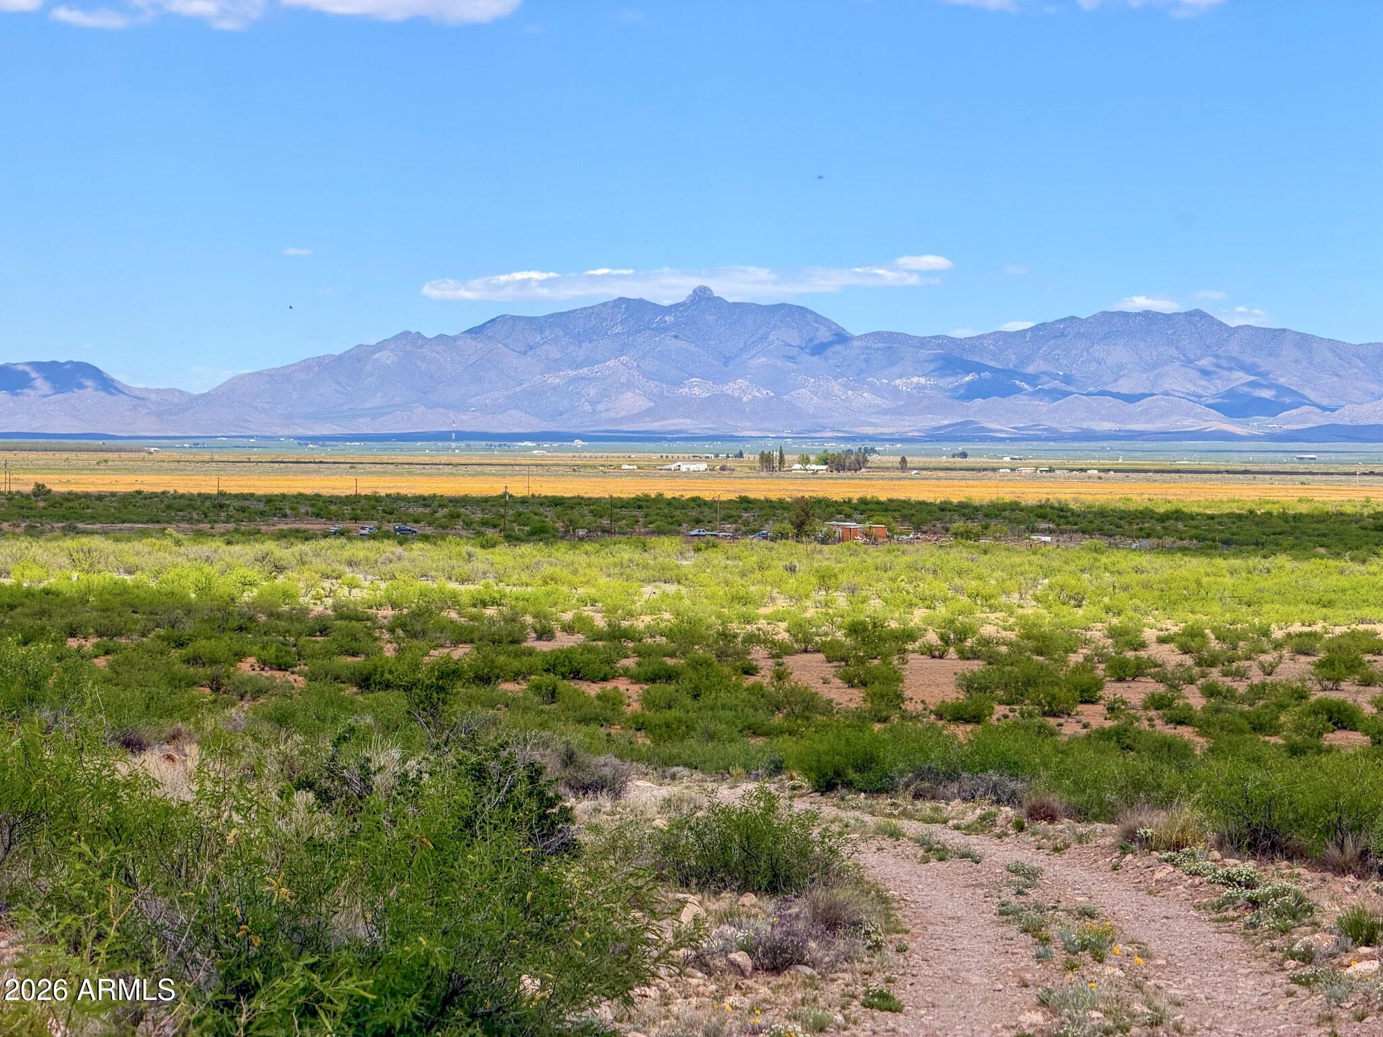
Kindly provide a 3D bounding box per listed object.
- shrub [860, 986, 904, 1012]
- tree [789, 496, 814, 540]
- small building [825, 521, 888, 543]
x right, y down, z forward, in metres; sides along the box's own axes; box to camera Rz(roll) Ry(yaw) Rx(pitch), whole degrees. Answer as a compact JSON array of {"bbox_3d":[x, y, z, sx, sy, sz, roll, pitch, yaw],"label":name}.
[{"bbox_3d":[1.241,3.125,26.000,0.280,0.140,0.260,0,1,0],"label":"shrub"},{"bbox_3d":[19.447,0.000,705.000,4.300,7.700,4.300,0,1,0],"label":"tree"},{"bbox_3d":[28.952,2.373,702.000,9.400,3.600,5.800,-1,1,-22],"label":"small building"}]

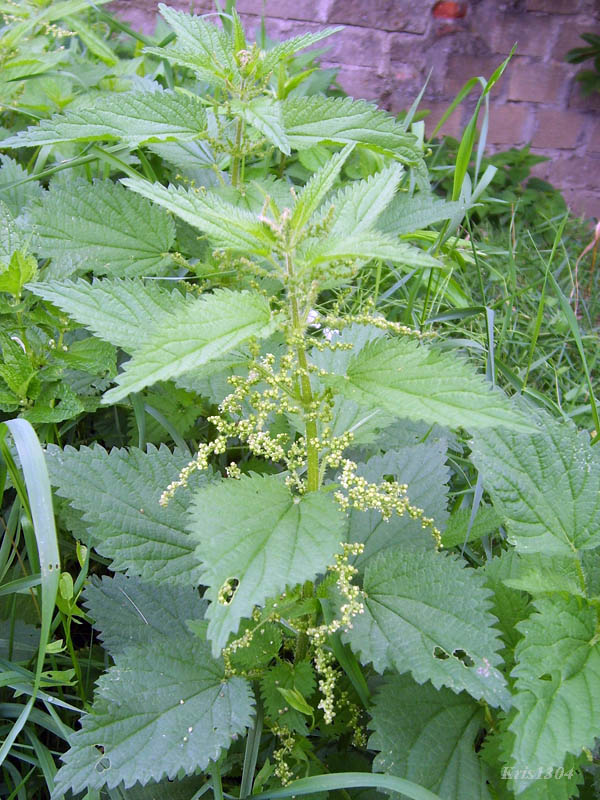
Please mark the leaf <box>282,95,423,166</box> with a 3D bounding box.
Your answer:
[{"bbox_3d":[0.039,-0.201,0.605,0.107,0.025,0.060,7,62,5],"label":"leaf"}]

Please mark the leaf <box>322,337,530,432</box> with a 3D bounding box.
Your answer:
[{"bbox_3d":[0.074,-0.008,0.457,0.118,0.025,0.065,16,50,5],"label":"leaf"}]

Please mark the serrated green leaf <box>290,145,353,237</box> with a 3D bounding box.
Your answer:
[{"bbox_3d":[0.013,-0.115,0.437,0.025,0.012,0.069,10,59,41],"label":"serrated green leaf"}]

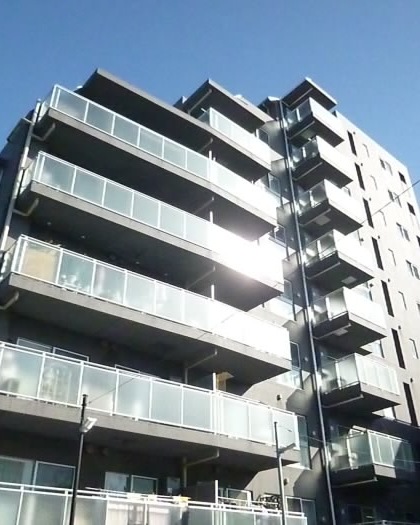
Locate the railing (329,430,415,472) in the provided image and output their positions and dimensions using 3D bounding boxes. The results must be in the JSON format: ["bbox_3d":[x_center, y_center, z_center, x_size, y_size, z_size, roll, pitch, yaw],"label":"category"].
[{"bbox_3d":[5.943,7.088,18.431,2.680,1.110,1.700,24,-40,-34],"label":"railing"}]

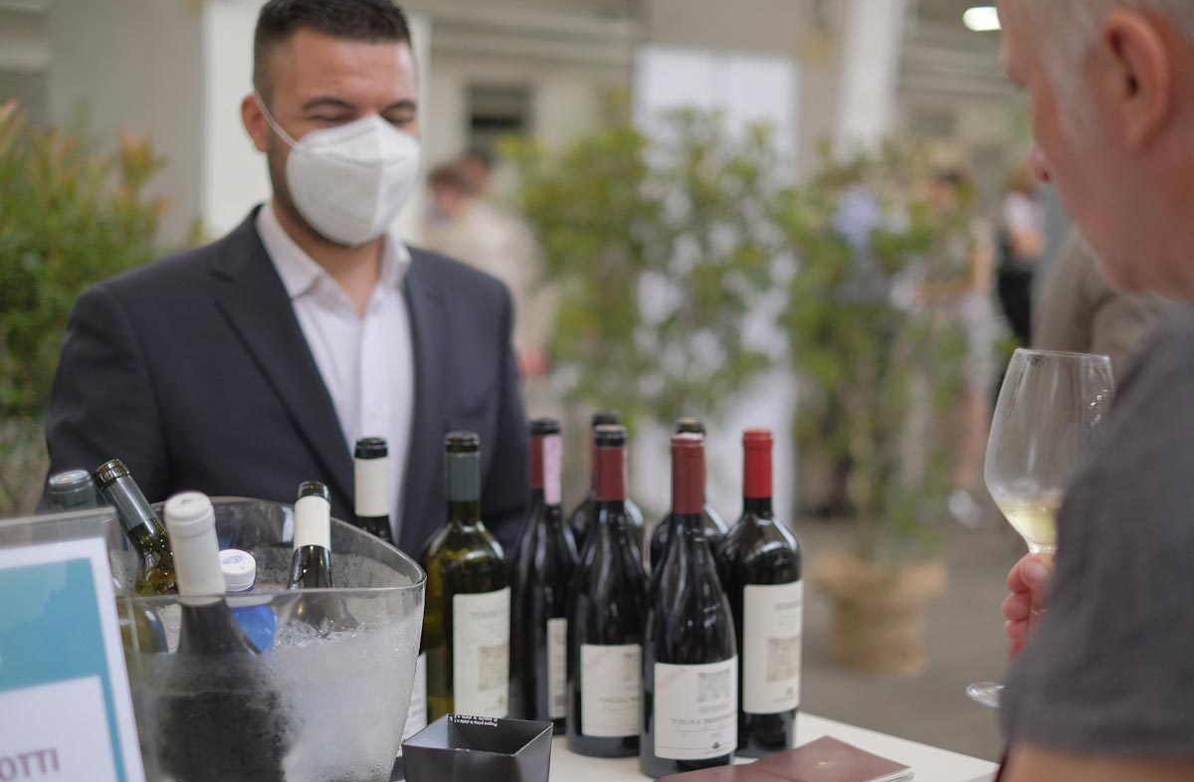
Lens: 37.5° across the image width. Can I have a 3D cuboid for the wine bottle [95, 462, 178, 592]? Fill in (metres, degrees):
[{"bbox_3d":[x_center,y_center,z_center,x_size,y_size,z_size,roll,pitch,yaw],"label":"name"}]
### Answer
[{"bbox_3d":[-0.319,0.188,1.420,0.076,0.301,0.076,-31,0,-35],"label":"wine bottle"}]

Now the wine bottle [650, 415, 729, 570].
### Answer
[{"bbox_3d":[0.091,0.172,1.684,0.077,0.298,0.077,-1,6,0],"label":"wine bottle"}]

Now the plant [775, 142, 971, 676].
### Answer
[{"bbox_3d":[0.909,0.063,5.633,0.623,1.685,0.591,0,7,9],"label":"plant"}]

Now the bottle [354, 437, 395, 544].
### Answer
[{"bbox_3d":[-0.195,0.191,1.559,0.084,0.298,0.084,5,9,42],"label":"bottle"}]

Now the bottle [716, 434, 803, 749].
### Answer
[{"bbox_3d":[0.148,0.180,1.604,0.077,0.298,0.077,-1,6,0],"label":"bottle"}]

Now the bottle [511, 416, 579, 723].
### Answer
[{"bbox_3d":[-0.044,0.174,1.682,0.084,0.298,0.084,-1,6,0],"label":"bottle"}]

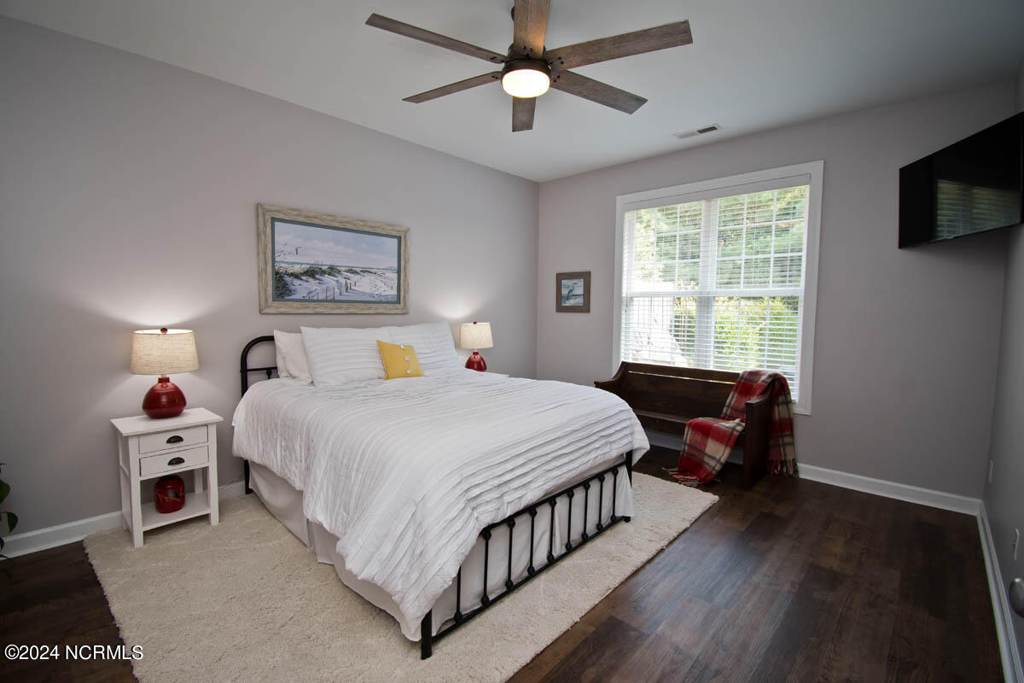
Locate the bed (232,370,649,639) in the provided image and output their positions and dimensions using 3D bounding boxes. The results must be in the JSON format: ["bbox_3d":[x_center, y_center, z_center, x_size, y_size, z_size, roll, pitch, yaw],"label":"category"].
[{"bbox_3d":[-0.455,0.662,2.746,1.939,0.753,1.795,5,6,44],"label":"bed"}]

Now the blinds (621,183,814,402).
[{"bbox_3d":[1.651,-0.425,3.703,1.479,1.713,0.070,4,6,40],"label":"blinds"}]

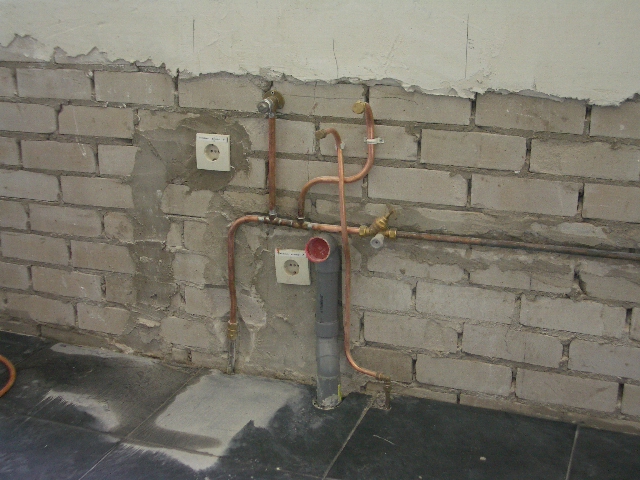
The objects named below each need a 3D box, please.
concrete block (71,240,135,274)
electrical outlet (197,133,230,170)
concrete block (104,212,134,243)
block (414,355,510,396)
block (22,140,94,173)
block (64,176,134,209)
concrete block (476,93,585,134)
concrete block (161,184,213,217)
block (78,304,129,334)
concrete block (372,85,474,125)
[{"bbox_3d":[-0.519,0.028,2.278,0.177,0.070,0.100,6,19,20],"label":"concrete block"},{"bbox_3d":[-0.234,-0.198,2.034,0.082,0.082,0.020,6,19,20],"label":"electrical outlet"},{"bbox_3d":[-0.468,-0.048,2.234,0.080,0.067,0.100,6,19,20],"label":"concrete block"},{"bbox_3d":[0.334,0.282,2.035,0.210,0.069,0.100,6,19,19],"label":"block"},{"bbox_3d":[-0.617,-0.222,2.241,0.210,0.069,0.100,6,19,19],"label":"block"},{"bbox_3d":[-0.521,-0.131,2.233,0.210,0.069,0.100,6,19,19],"label":"block"},{"bbox_3d":[0.430,-0.265,1.822,0.210,0.069,0.100,6,19,19],"label":"concrete block"},{"bbox_3d":[-0.293,-0.105,2.146,0.121,0.067,0.100,6,19,20],"label":"concrete block"},{"bbox_3d":[-0.530,0.188,2.334,0.148,0.070,0.100,6,19,20],"label":"block"},{"bbox_3d":[0.219,-0.287,1.886,0.209,0.068,0.100,6,19,20],"label":"concrete block"}]

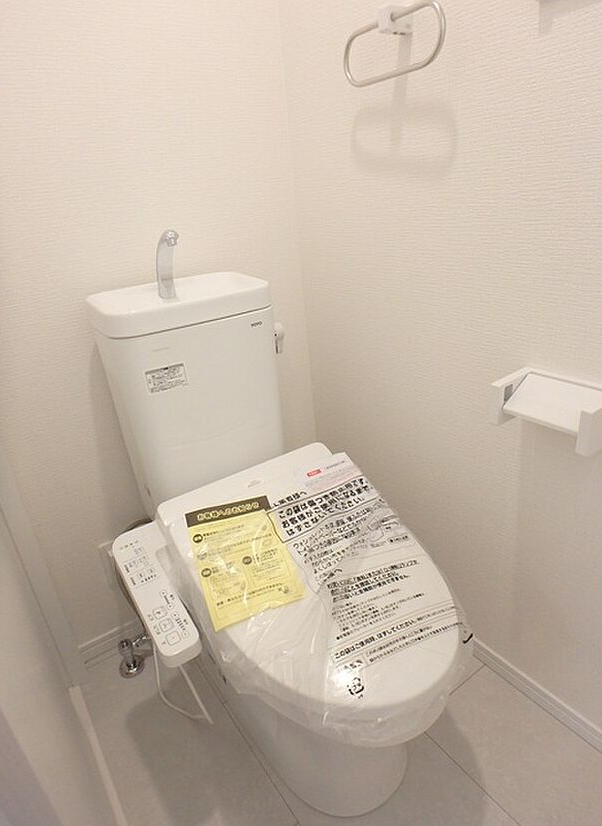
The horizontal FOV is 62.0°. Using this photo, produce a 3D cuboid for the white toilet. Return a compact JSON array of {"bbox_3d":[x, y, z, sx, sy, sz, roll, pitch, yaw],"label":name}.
[{"bbox_3d":[-0.061,0.246,0.927,0.466,0.883,0.763,-20,28,-30],"label":"white toilet"}]

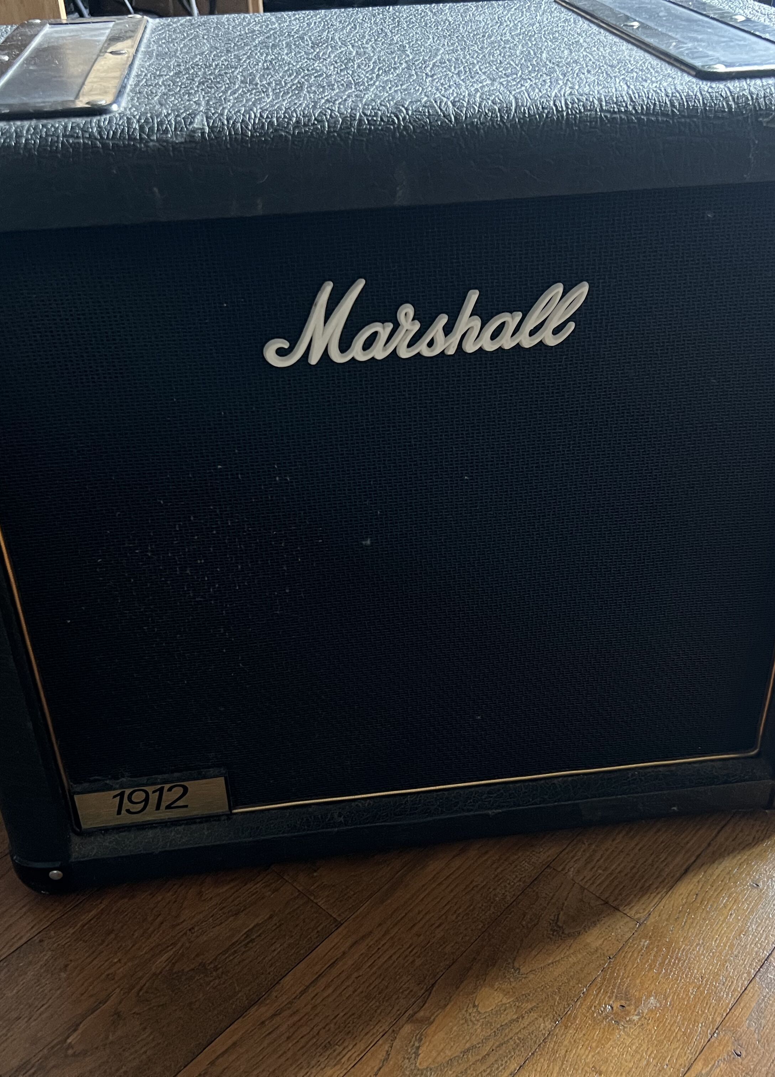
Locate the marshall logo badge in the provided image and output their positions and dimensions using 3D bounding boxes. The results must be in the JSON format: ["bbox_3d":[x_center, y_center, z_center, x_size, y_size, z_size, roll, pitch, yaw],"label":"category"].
[{"bbox_3d":[0.018,-0.105,0.510,0.156,0.039,0.008,-5,33,-5],"label":"marshall logo badge"}]

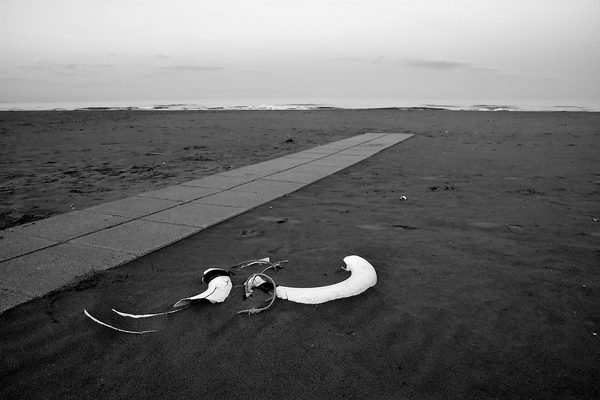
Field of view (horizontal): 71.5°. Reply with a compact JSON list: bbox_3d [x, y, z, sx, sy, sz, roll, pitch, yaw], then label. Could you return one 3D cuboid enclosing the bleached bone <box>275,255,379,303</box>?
[{"bbox_3d":[0.274,0.576,2.914,0.813,0.113,0.429,-13,18,-43],"label":"bleached bone"}]

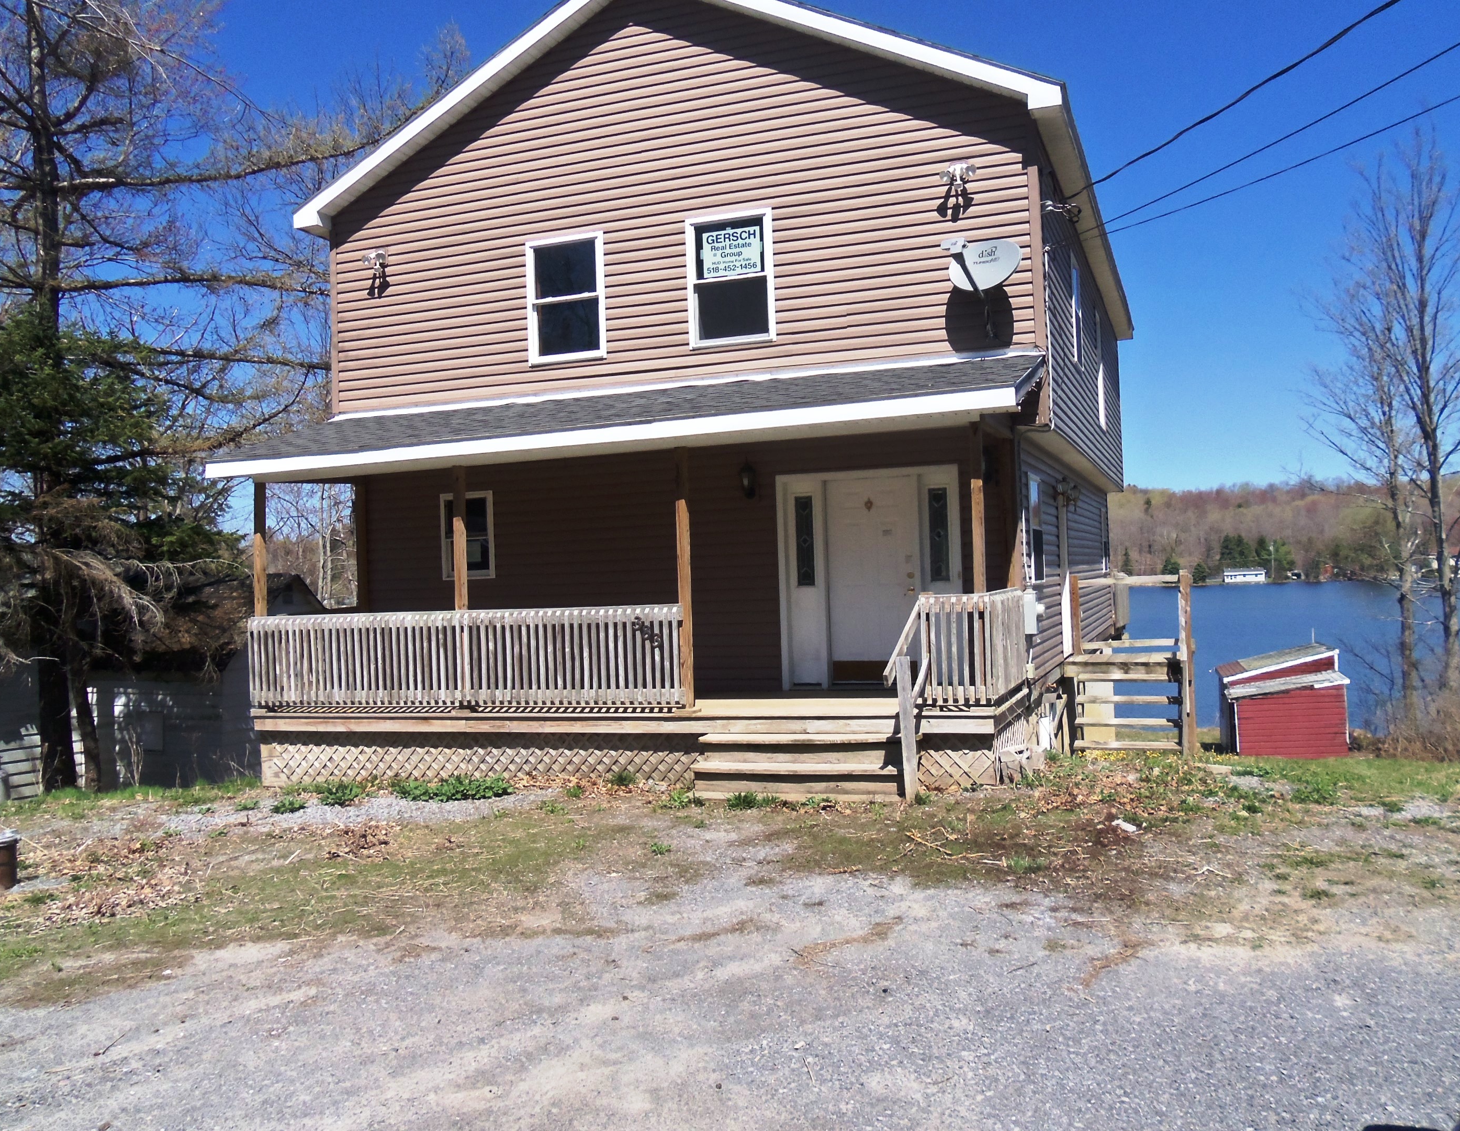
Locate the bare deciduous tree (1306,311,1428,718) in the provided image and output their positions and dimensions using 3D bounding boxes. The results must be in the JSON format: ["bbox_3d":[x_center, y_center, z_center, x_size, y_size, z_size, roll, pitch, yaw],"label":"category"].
[{"bbox_3d":[13.572,-0.992,26.000,2.700,9.400,2.700,-2,-1,21],"label":"bare deciduous tree"}]

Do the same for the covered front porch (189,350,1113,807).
[{"bbox_3d":[-1.171,0.093,11.547,7.995,3.823,2.190,-2,-1,21],"label":"covered front porch"}]

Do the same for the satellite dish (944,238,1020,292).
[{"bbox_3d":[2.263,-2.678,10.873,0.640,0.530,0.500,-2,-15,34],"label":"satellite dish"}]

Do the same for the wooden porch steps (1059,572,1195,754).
[{"bbox_3d":[4.715,1.117,14.450,1.400,2.010,1.950,-2,-1,21],"label":"wooden porch steps"}]

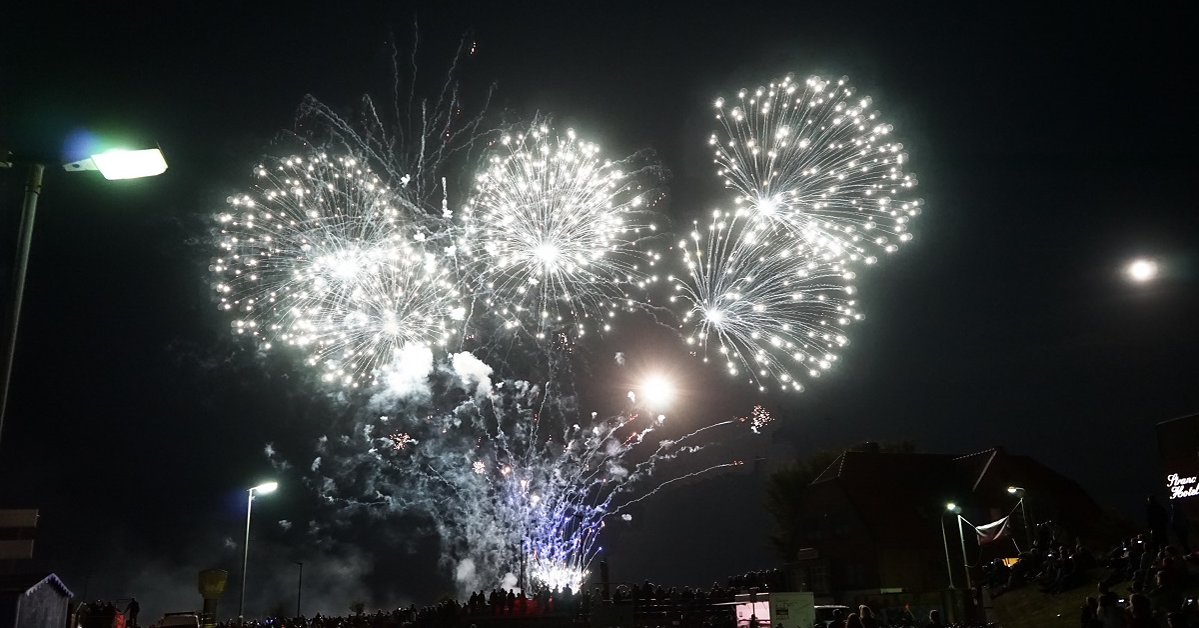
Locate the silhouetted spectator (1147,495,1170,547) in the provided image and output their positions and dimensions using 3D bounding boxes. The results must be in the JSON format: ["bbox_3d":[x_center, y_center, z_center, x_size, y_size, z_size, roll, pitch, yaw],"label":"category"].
[{"bbox_3d":[17.596,6.551,29.300,0.520,1.750,0.400,8,-20,-28],"label":"silhouetted spectator"}]

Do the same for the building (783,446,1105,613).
[{"bbox_3d":[22.766,13.854,60.482,18.301,9.600,11.000,3,-19,-16],"label":"building"}]

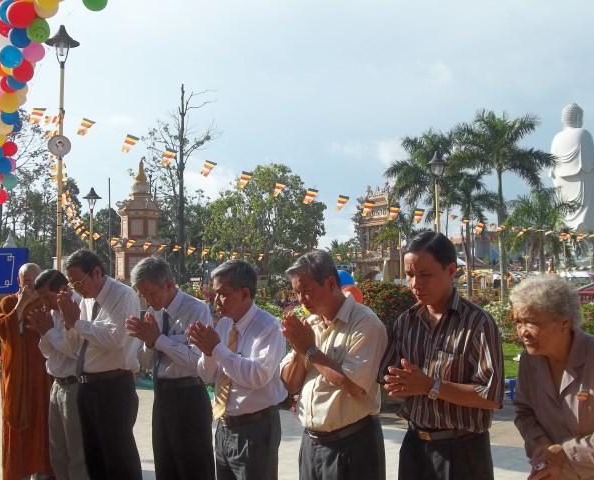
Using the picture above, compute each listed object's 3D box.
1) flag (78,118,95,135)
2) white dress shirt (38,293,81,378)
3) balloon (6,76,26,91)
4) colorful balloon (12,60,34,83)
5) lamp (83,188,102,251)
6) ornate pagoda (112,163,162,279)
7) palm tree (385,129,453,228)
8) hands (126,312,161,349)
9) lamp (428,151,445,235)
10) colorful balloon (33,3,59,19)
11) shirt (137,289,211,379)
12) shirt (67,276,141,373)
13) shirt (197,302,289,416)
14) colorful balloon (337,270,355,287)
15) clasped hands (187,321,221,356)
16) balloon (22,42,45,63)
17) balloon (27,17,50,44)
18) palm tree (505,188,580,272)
[{"bbox_3d":[-3.099,-1.664,9.800,0.200,0.280,0.040,28,-3,-30],"label":"flag"},{"bbox_3d":[-1.287,0.527,3.750,0.380,0.500,0.460,2,-4,-41],"label":"white dress shirt"},{"bbox_3d":[-2.950,-1.667,7.000,0.210,0.210,0.210,0,-2,0],"label":"balloon"},{"bbox_3d":[-2.917,-1.808,7.100,0.240,0.250,0.240,1,-3,-22],"label":"colorful balloon"},{"bbox_3d":[-5.549,0.500,18.000,0.520,3.800,0.520,1,-3,-17],"label":"lamp"},{"bbox_3d":[-7.918,-0.434,34.000,3.000,7.300,3.000,0,-3,0],"label":"ornate pagoda"},{"bbox_3d":[7.165,-1.513,38.000,4.400,9.800,4.400,0,-3,0],"label":"palm tree"},{"bbox_3d":[-0.696,0.411,3.020,0.150,0.160,0.100,2,-4,-37],"label":"hands"},{"bbox_3d":[2.949,0.226,13.874,0.380,4.141,0.380,0,-3,0],"label":"lamp"},{"bbox_3d":[-2.216,-2.061,5.900,0.226,0.236,0.226,0,-2,0],"label":"colorful balloon"},{"bbox_3d":[-0.588,0.452,3.220,0.380,0.470,0.460,2,-4,-37],"label":"shirt"},{"bbox_3d":[-0.949,0.424,3.300,0.360,0.520,0.450,3,-5,-44],"label":"shirt"},{"bbox_3d":[-0.224,0.491,2.780,0.380,0.490,0.470,2,-3,-40],"label":"shirt"},{"bbox_3d":[0.374,0.374,5.600,0.250,0.260,0.250,0,-3,0],"label":"colorful balloon"},{"bbox_3d":[-0.361,0.385,2.600,0.140,0.150,0.110,2,-3,-40],"label":"clasped hands"},{"bbox_3d":[-2.489,-1.765,6.300,0.218,0.218,0.218,0,-2,0],"label":"balloon"},{"bbox_3d":[-2.404,-1.952,6.200,0.213,0.239,0.213,0,-2,0],"label":"balloon"},{"bbox_3d":[11.085,0.443,29.831,3.400,5.540,3.300,0,-3,0],"label":"palm tree"}]

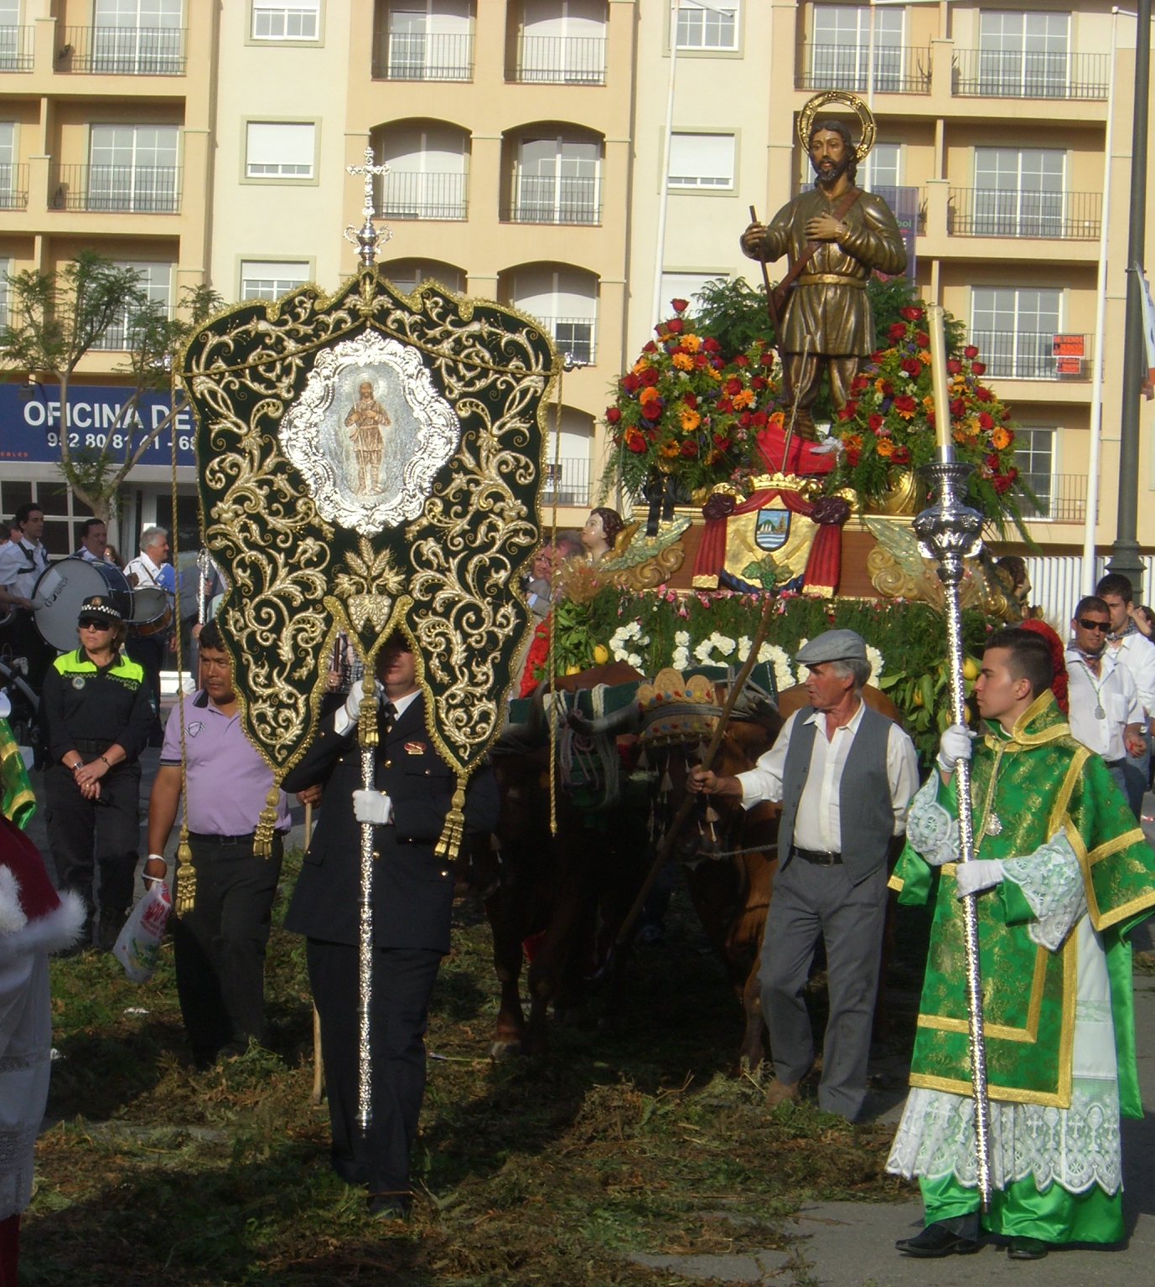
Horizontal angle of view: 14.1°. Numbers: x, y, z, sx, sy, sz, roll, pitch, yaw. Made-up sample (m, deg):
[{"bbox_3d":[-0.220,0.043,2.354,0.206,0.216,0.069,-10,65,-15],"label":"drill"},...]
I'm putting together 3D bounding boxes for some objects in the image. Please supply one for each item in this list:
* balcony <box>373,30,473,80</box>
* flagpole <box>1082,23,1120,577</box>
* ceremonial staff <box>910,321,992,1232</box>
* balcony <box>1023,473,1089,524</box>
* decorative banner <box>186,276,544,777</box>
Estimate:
[{"bbox_3d":[-3.237,-12.423,99.039,2.130,1.050,0.900,2,0,5],"label":"balcony"},{"bbox_3d":[5.920,-3.042,53.000,0.140,8.300,0.140,2,0,0],"label":"flagpole"},{"bbox_3d":[1.052,0.315,12.800,0.190,2.483,0.190,-3,1,17],"label":"ceremonial staff"},{"bbox_3d":[9.329,-3.062,98.382,3.440,1.040,1.100,2,1,7],"label":"balcony"},{"bbox_3d":[-0.584,-0.324,13.000,1.040,1.410,0.120,0,1,0],"label":"decorative banner"}]

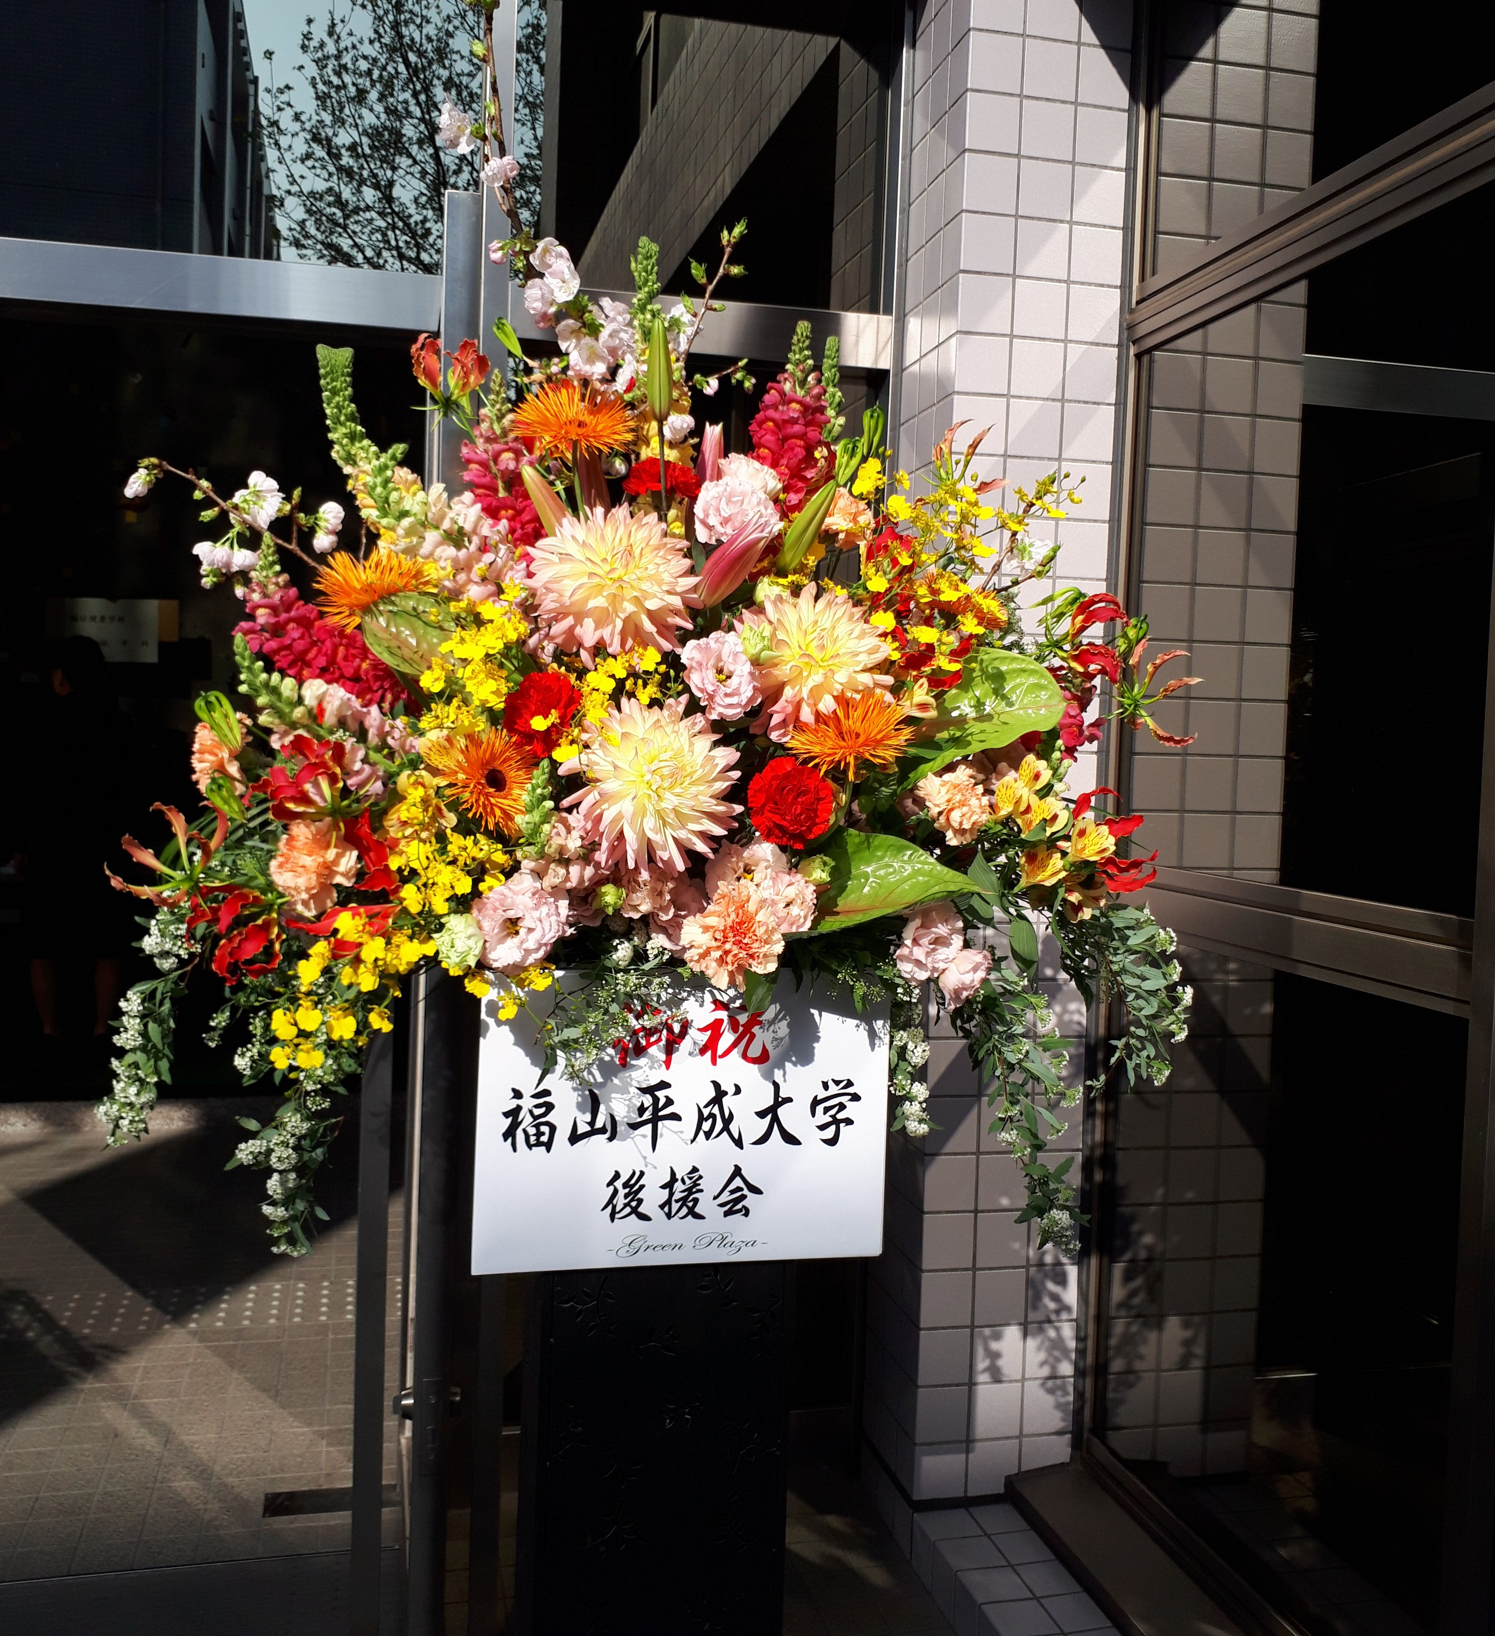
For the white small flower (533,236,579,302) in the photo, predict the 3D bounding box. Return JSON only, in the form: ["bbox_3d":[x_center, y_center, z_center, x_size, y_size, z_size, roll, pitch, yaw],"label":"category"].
[{"bbox_3d":[-0.195,-0.558,1.580,0.048,0.066,0.045,2,2,3],"label":"white small flower"}]

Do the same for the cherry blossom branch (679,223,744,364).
[{"bbox_3d":[-0.036,-0.541,1.600,0.068,0.140,0.050,2,2,0],"label":"cherry blossom branch"}]

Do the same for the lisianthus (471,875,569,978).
[{"bbox_3d":[-0.201,0.094,1.375,0.082,0.087,0.058,2,-9,2],"label":"lisianthus"}]

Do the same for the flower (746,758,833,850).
[{"bbox_3d":[0.038,-0.013,1.345,0.075,0.078,0.055,2,-12,0],"label":"flower"}]

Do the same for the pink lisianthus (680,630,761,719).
[{"bbox_3d":[-0.022,-0.127,1.380,0.071,0.079,0.055,2,-3,-2],"label":"pink lisianthus"}]

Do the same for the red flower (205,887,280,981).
[{"bbox_3d":[-0.413,0.095,1.270,0.064,0.073,0.055,3,3,18],"label":"red flower"}]

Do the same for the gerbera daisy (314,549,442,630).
[{"bbox_3d":[-0.343,-0.210,1.440,0.112,0.105,0.050,3,-38,13],"label":"gerbera daisy"}]

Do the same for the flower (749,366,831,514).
[{"bbox_3d":[0.037,-0.330,1.360,0.071,0.131,0.066,2,2,-6],"label":"flower"}]

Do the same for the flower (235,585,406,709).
[{"bbox_3d":[-0.392,-0.157,1.430,0.165,0.068,0.068,36,-5,0],"label":"flower"}]

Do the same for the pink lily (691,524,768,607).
[{"bbox_3d":[-0.012,-0.201,1.240,0.028,0.092,0.028,42,15,-4],"label":"pink lily"}]

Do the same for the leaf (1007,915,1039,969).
[{"bbox_3d":[0.273,0.123,1.540,0.033,0.054,0.020,1,-6,-11],"label":"leaf"}]

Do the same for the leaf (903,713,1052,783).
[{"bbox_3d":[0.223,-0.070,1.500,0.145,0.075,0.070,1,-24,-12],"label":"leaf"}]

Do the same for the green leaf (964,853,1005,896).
[{"bbox_3d":[0.205,0.048,1.350,0.033,0.038,0.020,2,2,-6],"label":"green leaf"}]

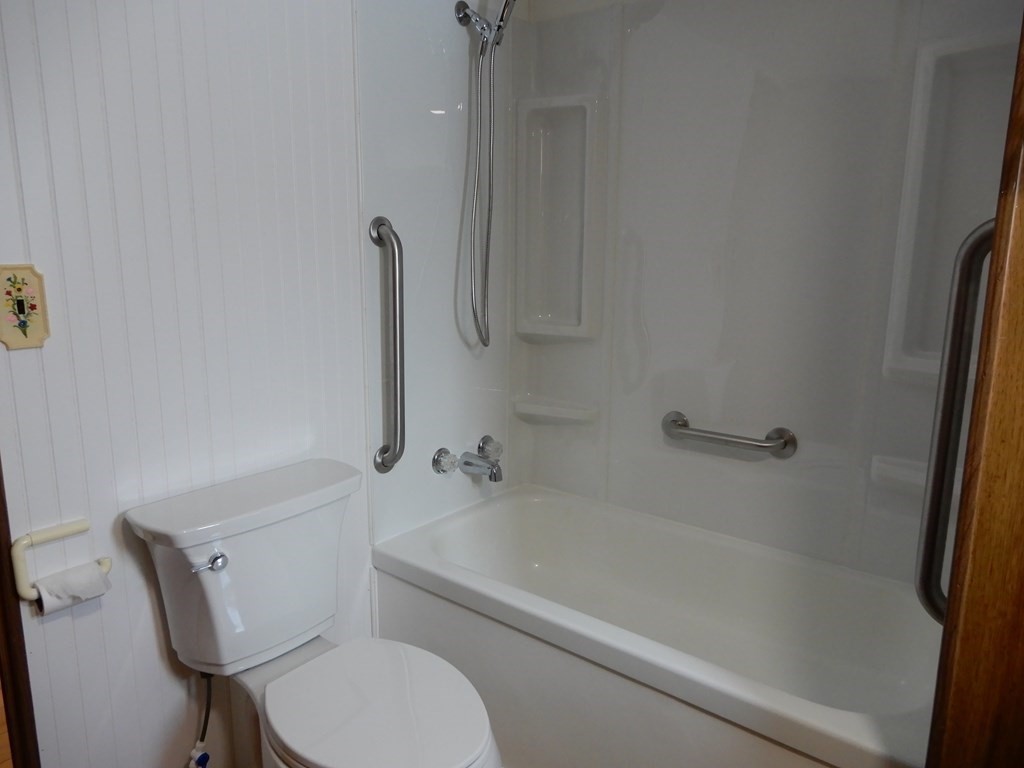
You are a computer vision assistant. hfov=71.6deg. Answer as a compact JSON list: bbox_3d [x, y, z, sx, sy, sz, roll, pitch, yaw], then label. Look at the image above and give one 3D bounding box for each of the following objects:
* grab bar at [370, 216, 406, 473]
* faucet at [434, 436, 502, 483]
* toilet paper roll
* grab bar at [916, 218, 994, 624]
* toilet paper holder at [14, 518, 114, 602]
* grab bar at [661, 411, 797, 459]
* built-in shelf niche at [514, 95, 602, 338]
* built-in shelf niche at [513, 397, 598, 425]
[{"bbox_3d":[-0.316,-0.089,1.872,0.076,0.690,0.080,9,13,38],"label":"grab bar"},{"bbox_3d":[-0.093,0.242,2.155,0.148,0.112,0.276,9,13,38],"label":"faucet"},{"bbox_3d":[-0.825,0.385,1.339,0.060,0.060,0.110,9,13,38],"label":"toilet paper roll"},{"bbox_3d":[0.673,0.071,1.057,0.075,0.692,0.080,9,13,38],"label":"grab bar"},{"bbox_3d":[-0.839,0.324,1.330,0.038,0.122,0.160,9,13,38],"label":"toilet paper holder"},{"bbox_3d":[0.570,0.144,1.938,0.388,0.084,0.073,9,13,38],"label":"grab bar"},{"bbox_3d":[0.148,-0.497,2.184,0.267,0.722,0.085,6,12,28],"label":"built-in shelf niche"},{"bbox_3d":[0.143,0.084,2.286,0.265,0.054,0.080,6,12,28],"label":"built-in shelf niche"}]

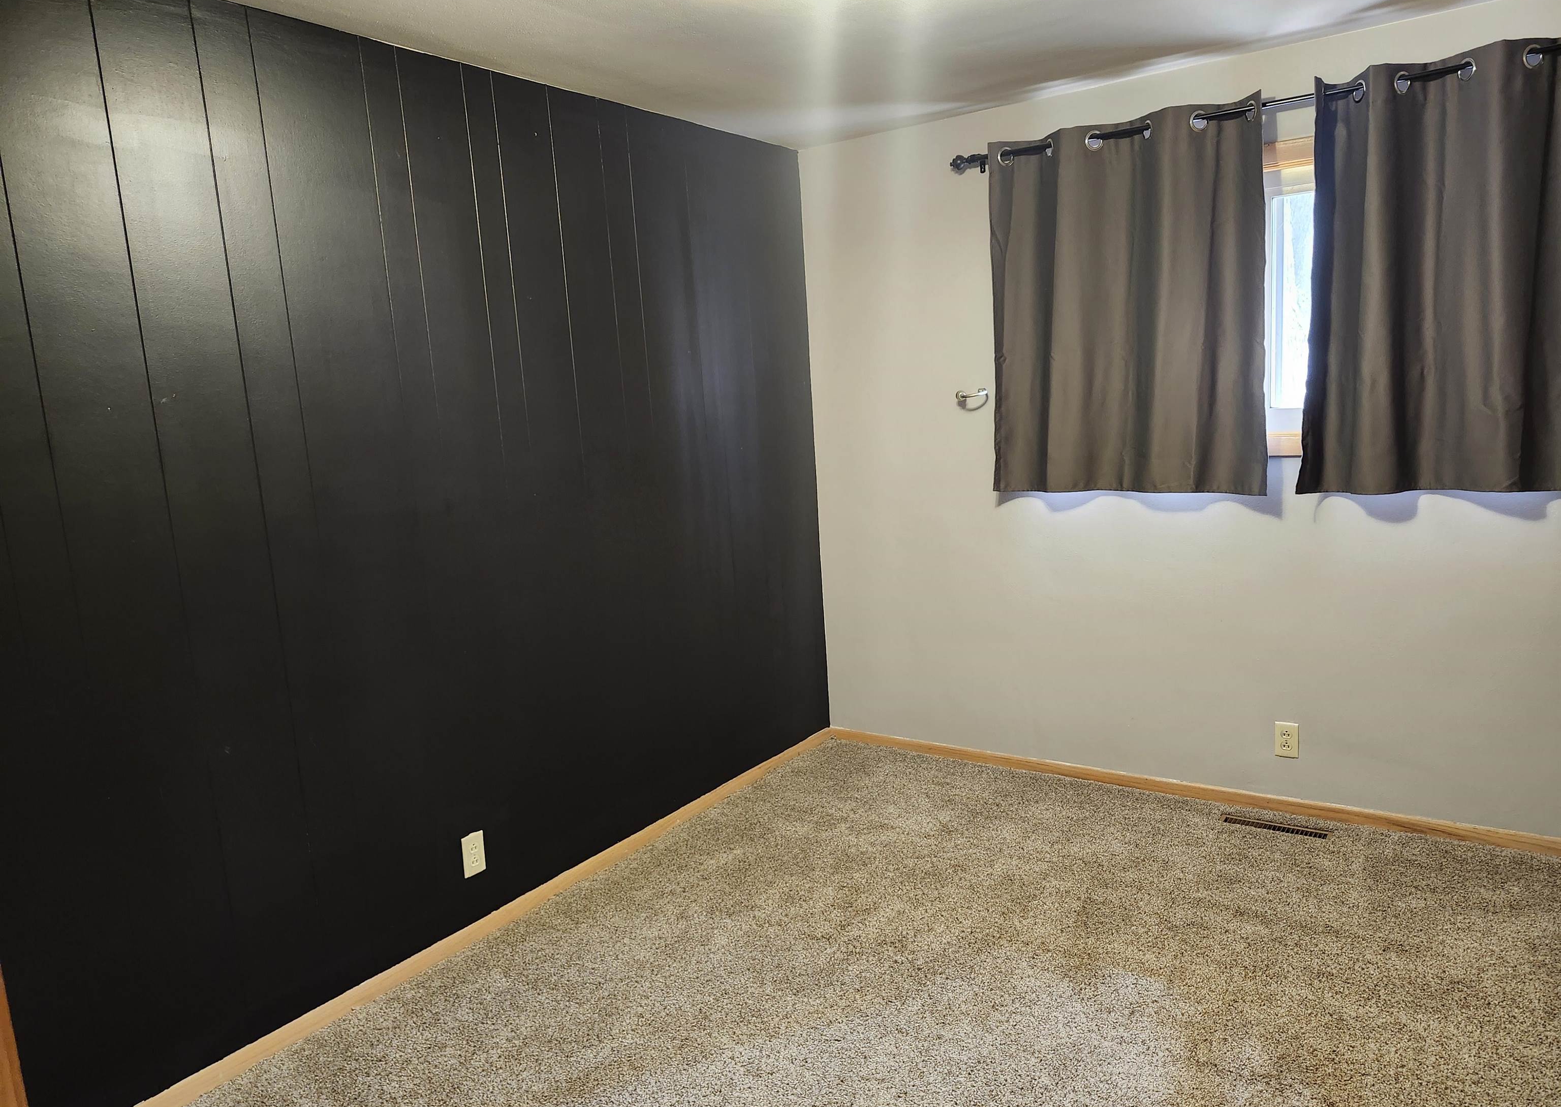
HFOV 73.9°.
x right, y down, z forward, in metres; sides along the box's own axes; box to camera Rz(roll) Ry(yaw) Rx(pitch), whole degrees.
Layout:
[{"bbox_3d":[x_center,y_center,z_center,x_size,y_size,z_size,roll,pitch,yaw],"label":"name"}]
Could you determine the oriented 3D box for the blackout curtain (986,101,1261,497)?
[{"bbox_3d":[1.073,-0.771,3.301,0.855,1.155,0.100,3,11,35],"label":"blackout curtain"}]

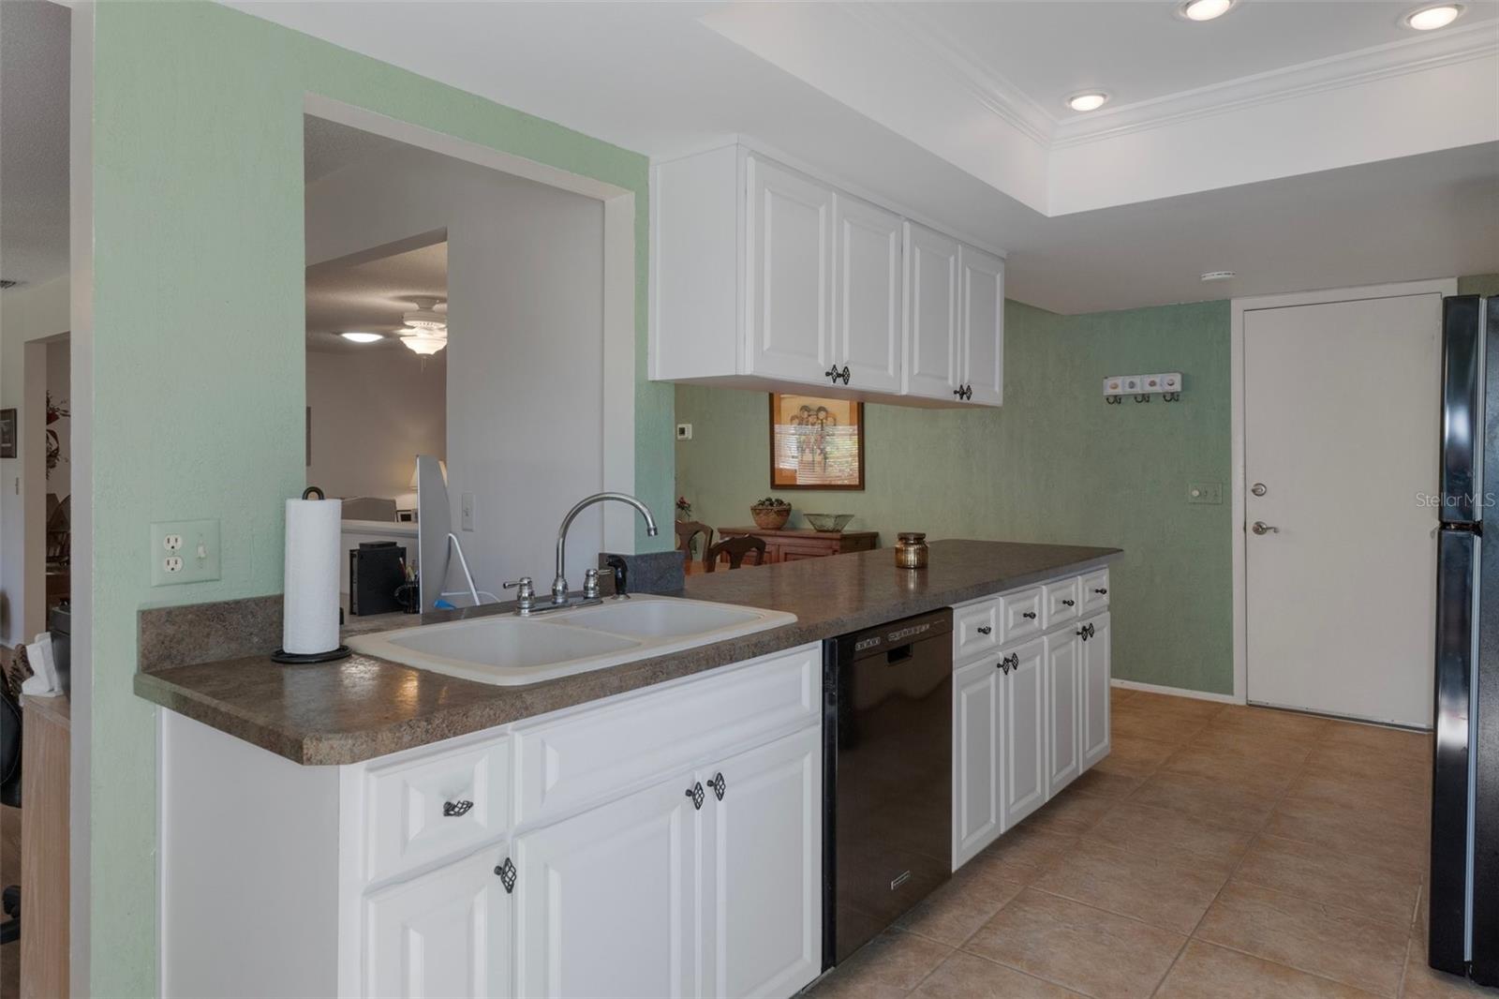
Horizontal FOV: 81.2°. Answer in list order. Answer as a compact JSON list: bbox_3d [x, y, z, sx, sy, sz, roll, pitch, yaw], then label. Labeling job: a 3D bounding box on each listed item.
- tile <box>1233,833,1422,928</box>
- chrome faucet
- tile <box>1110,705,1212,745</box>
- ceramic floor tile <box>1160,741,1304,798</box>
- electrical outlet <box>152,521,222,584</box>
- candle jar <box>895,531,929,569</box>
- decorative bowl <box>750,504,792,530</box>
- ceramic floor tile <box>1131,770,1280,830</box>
[{"bbox_3d":[1.832,1.193,2.774,0.457,0.010,0.457,1,2,40],"label":"tile"},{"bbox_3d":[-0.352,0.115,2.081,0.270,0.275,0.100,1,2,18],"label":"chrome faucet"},{"bbox_3d":[1.969,1.118,4.323,0.453,0.010,0.453,1,2,40],"label":"tile"},{"bbox_3d":[2.072,1.172,3.778,0.457,0.010,0.457,1,2,40],"label":"ceramic floor tile"},{"bbox_3d":[-1.017,0.096,1.583,0.011,0.114,0.116,1,2,40],"label":"electrical outlet"},{"bbox_3d":[0.618,0.193,3.323,0.126,0.135,0.126,0,1,0],"label":"candle jar"},{"bbox_3d":[0.155,0.136,6.272,0.285,0.180,0.285,0,2,0],"label":"decorative bowl"},{"bbox_3d":[1.736,1.145,3.340,0.453,0.010,0.453,1,2,40],"label":"ceramic floor tile"}]

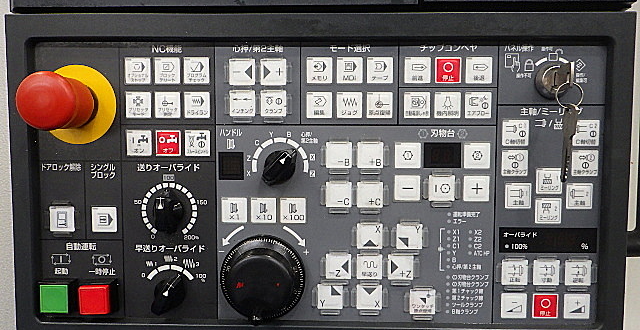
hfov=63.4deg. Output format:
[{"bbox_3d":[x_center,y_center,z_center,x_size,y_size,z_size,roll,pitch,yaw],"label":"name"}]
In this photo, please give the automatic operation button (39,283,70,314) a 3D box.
[{"bbox_3d":[-0.202,0.102,0.399,0.022,0.022,0.012,0,3,2],"label":"automatic operation button"}]

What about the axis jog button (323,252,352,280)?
[{"bbox_3d":[0.014,0.076,0.389,0.019,0.019,0.006,0,3,2],"label":"axis jog button"}]

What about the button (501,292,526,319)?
[{"bbox_3d":[0.146,0.106,0.393,0.019,0.019,0.008,0,3,2],"label":"button"}]

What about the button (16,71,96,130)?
[{"bbox_3d":[-0.183,-0.044,0.363,0.040,0.040,0.042,0,3,2],"label":"button"}]

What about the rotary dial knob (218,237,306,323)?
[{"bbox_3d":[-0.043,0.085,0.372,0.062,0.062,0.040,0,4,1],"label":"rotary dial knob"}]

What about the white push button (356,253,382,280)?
[{"bbox_3d":[0.037,0.076,0.388,0.019,0.019,0.006,0,3,2],"label":"white push button"}]

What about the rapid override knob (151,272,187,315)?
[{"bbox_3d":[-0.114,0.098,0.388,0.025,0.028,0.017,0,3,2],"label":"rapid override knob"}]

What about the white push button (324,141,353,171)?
[{"bbox_3d":[0.014,-0.007,0.384,0.019,0.019,0.006,0,3,2],"label":"white push button"}]

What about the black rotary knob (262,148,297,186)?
[{"bbox_3d":[-0.029,0.002,0.378,0.025,0.026,0.018,0,4,1],"label":"black rotary knob"}]

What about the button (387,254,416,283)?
[{"bbox_3d":[0.060,0.076,0.387,0.019,0.019,0.006,0,3,2],"label":"button"}]

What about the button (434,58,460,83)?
[{"bbox_3d":[0.093,-0.069,0.377,0.019,0.019,0.006,0,4,1],"label":"button"}]

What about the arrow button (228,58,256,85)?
[{"bbox_3d":[-0.056,-0.068,0.380,0.019,0.019,0.006,0,4,1],"label":"arrow button"}]

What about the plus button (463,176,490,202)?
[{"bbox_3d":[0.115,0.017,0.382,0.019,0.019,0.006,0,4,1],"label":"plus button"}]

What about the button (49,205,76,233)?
[{"bbox_3d":[-0.192,0.040,0.389,0.019,0.019,0.006,0,4,1],"label":"button"}]

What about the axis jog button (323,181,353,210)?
[{"bbox_3d":[0.015,0.022,0.392,0.019,0.019,0.008,0,3,2],"label":"axis jog button"}]

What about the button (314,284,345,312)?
[{"bbox_3d":[0.008,0.100,0.397,0.019,0.019,0.008,0,3,2],"label":"button"}]

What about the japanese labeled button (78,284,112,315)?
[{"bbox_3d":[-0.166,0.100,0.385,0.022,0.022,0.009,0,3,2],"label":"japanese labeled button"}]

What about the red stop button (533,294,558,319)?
[{"bbox_3d":[0.170,0.106,0.393,0.019,0.019,0.008,0,3,2],"label":"red stop button"}]

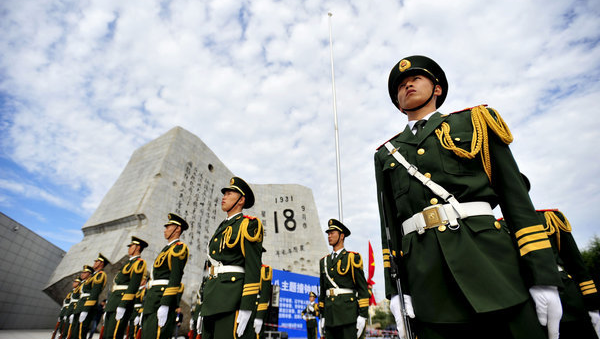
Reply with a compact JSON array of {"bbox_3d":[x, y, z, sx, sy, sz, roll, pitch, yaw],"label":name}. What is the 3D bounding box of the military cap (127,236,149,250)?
[{"bbox_3d":[-2.550,1.156,4.465,0.290,0.150,0.270,33,-41,-31],"label":"military cap"}]

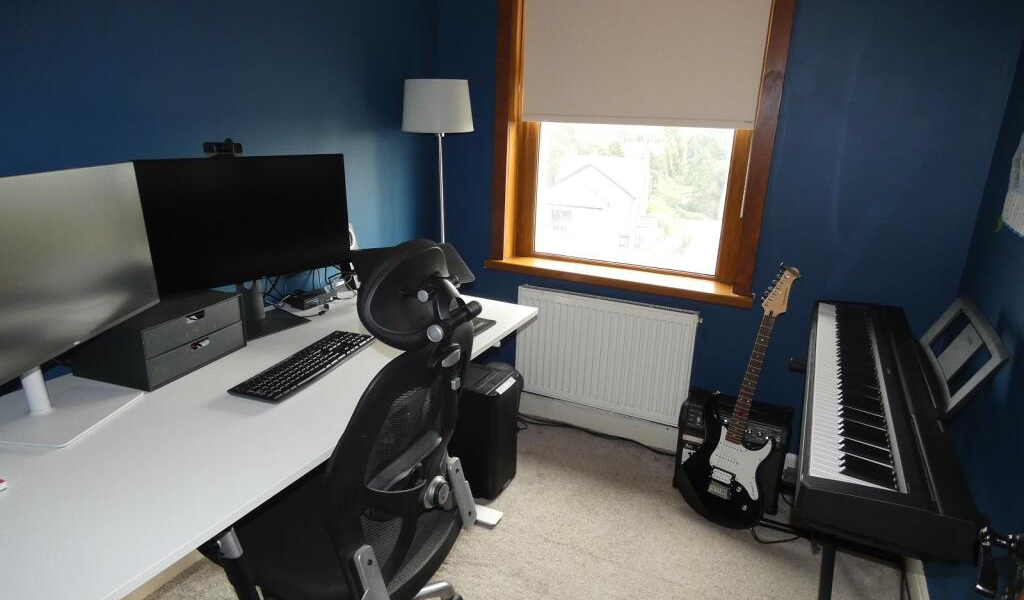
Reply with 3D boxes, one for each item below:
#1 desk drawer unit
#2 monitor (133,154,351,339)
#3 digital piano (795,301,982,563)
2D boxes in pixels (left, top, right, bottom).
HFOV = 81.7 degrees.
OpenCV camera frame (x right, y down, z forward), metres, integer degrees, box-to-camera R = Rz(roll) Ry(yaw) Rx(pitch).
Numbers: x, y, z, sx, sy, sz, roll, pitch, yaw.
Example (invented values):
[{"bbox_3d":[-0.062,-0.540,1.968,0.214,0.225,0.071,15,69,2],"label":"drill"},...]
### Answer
[{"bbox_3d":[-0.951,0.088,1.601,0.270,0.158,0.320,7,19,17],"label":"desk drawer unit"},{"bbox_3d":[-0.801,-0.167,1.792,0.615,0.528,0.215,-16,25,-42],"label":"monitor"},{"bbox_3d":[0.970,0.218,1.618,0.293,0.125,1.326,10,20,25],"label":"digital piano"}]

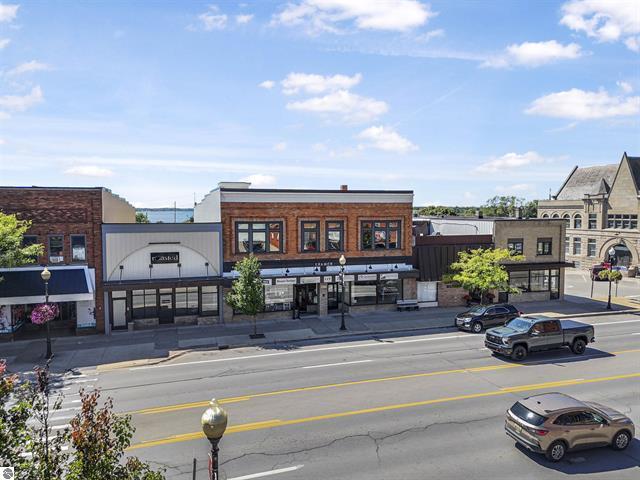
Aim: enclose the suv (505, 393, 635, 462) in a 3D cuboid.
[{"bbox_3d":[8.895,6.435,15.876,4.580,1.680,1.880,-1,4,-15],"label":"suv"}]

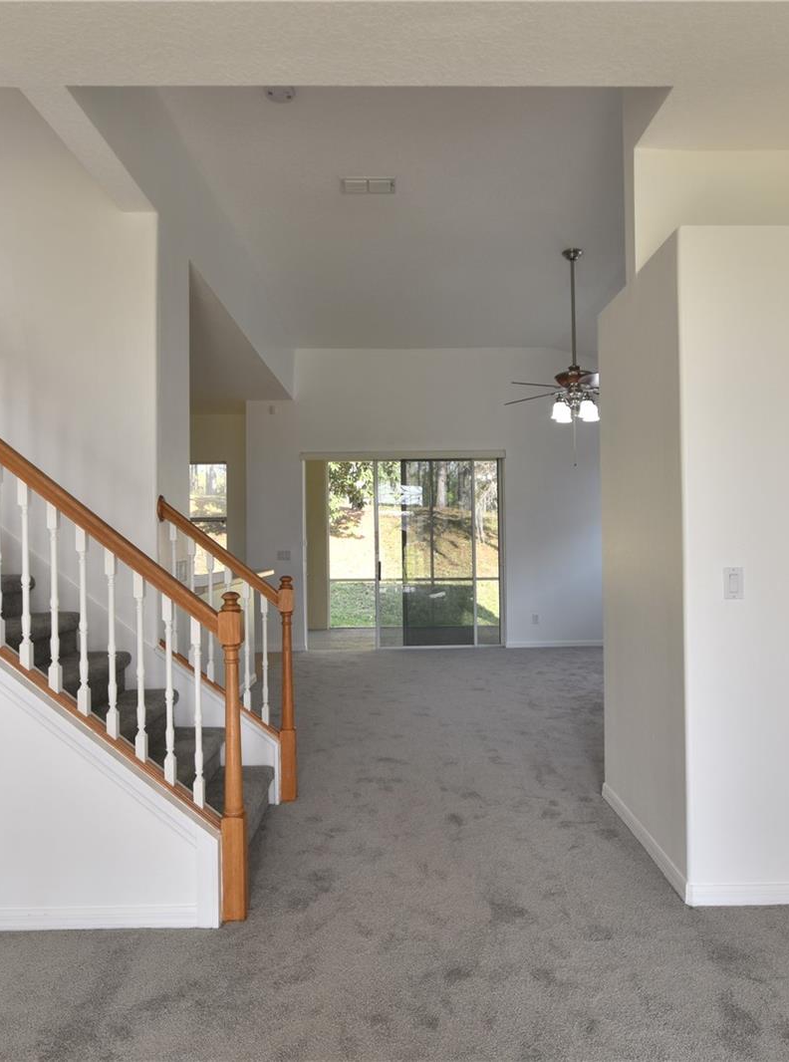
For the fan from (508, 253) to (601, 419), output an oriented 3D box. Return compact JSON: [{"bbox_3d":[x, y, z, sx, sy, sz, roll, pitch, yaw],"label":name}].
[{"bbox_3d":[1.510,-1.615,5.560,1.340,1.420,1.340,-1,-1,0],"label":"fan"}]

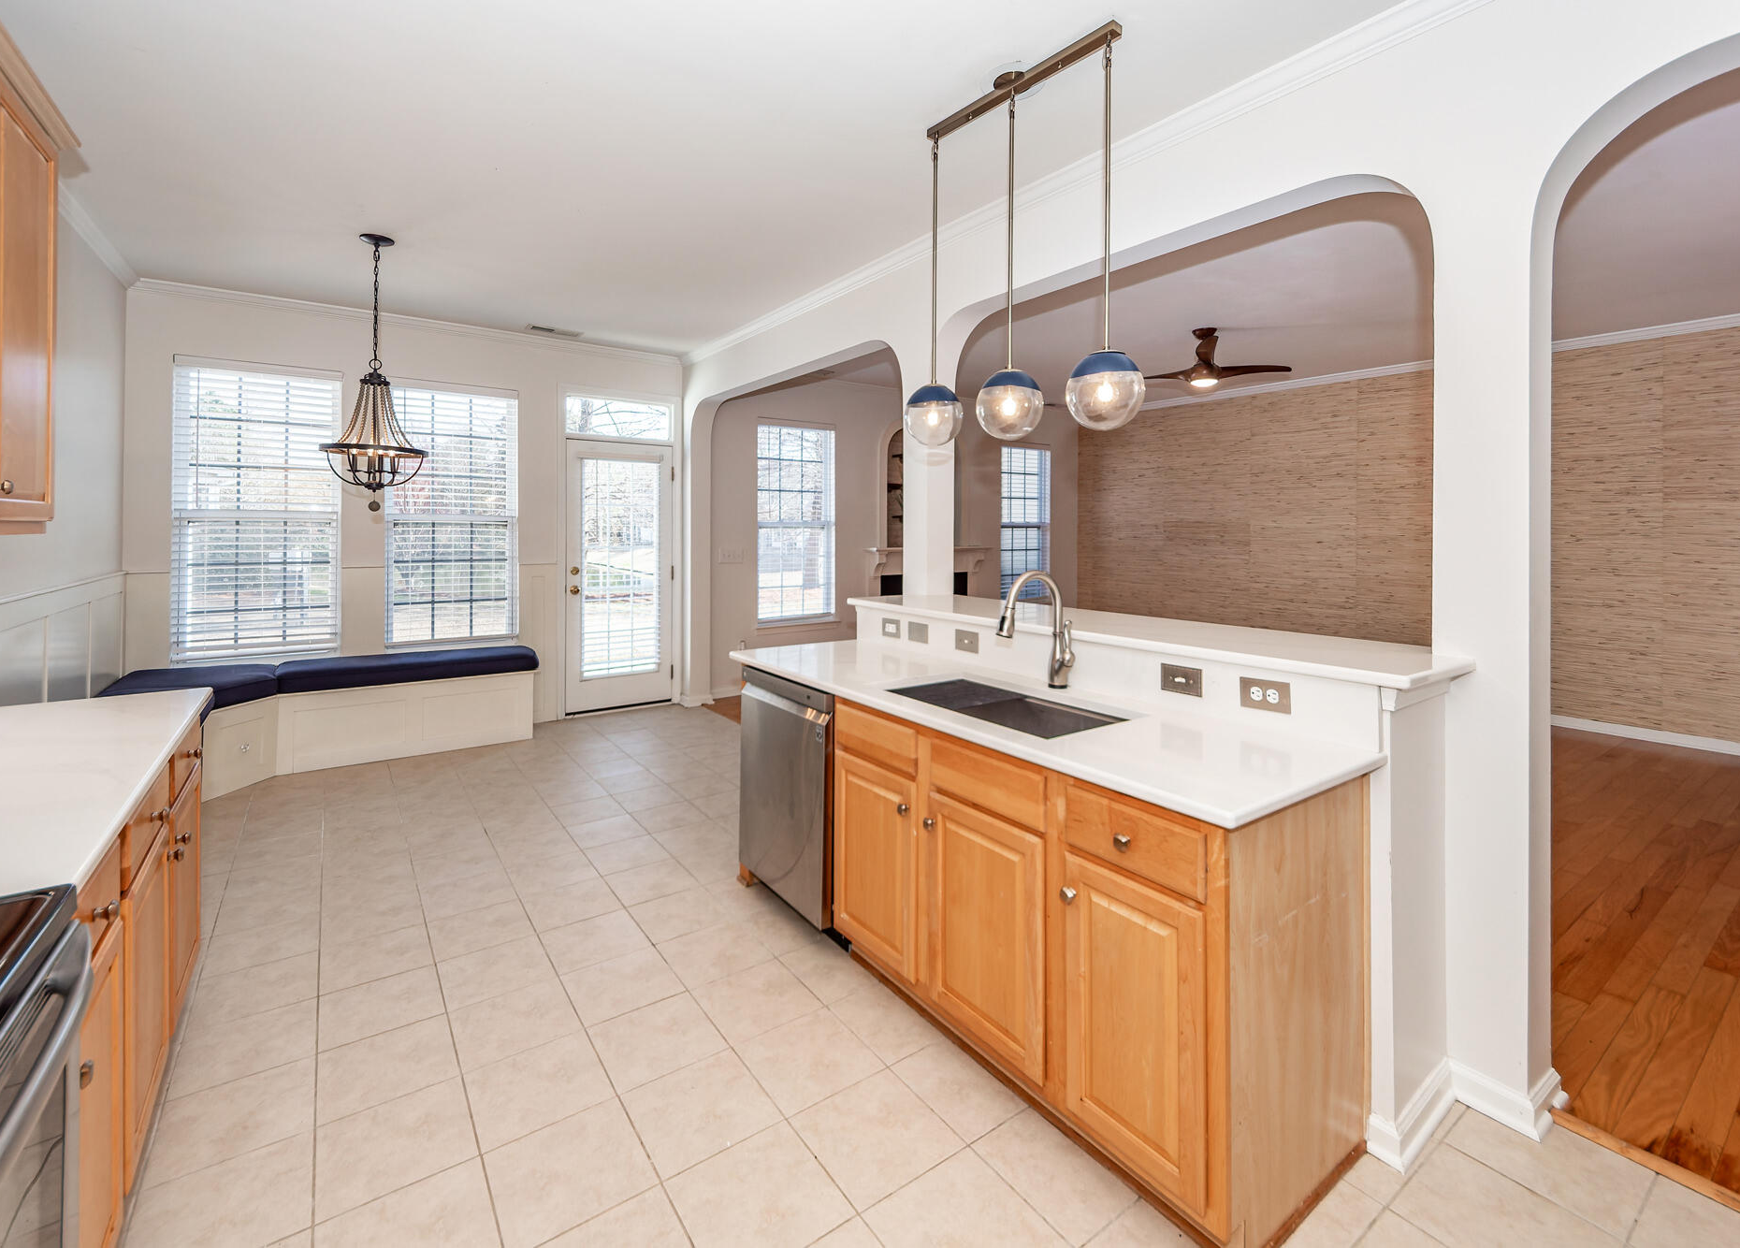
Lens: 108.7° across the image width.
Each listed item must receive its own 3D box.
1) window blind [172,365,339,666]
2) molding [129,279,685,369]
[{"bbox_3d":[-4.006,-0.731,4.076,0.850,1.860,0.070,-3,5,-33],"label":"window blind"},{"bbox_3d":[-3.060,-2.179,4.613,3.400,0.110,0.100,-3,5,-33],"label":"molding"}]

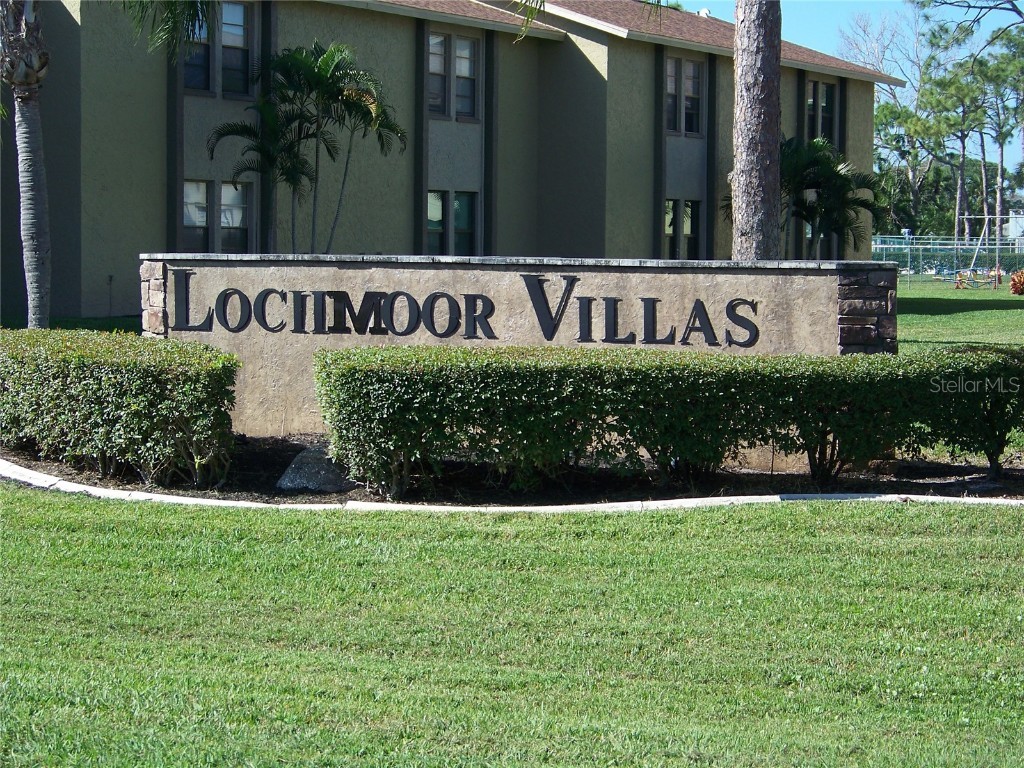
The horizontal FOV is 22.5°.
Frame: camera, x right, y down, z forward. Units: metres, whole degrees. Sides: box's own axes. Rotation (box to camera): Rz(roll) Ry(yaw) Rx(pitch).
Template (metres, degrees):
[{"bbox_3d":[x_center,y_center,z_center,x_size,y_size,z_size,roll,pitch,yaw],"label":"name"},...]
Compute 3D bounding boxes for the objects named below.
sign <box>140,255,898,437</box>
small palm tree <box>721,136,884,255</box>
[{"bbox_3d":[-0.140,-0.220,19.220,6.350,1.450,0.500,2,3,27],"label":"sign"},{"bbox_3d":[5.930,-3.120,52.500,3.300,3.850,3.100,1,3,0],"label":"small palm tree"}]

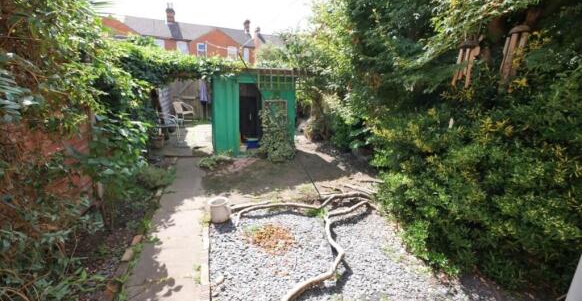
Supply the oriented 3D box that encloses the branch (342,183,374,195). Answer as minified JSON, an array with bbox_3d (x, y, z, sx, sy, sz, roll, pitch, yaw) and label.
[{"bbox_3d":[0.965,0.570,3.372,0.478,0.080,0.110,11,18,35],"label":"branch"}]

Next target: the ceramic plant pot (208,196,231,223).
[{"bbox_3d":[-0.834,0.677,2.699,0.225,0.215,0.225,0,15,0],"label":"ceramic plant pot"}]

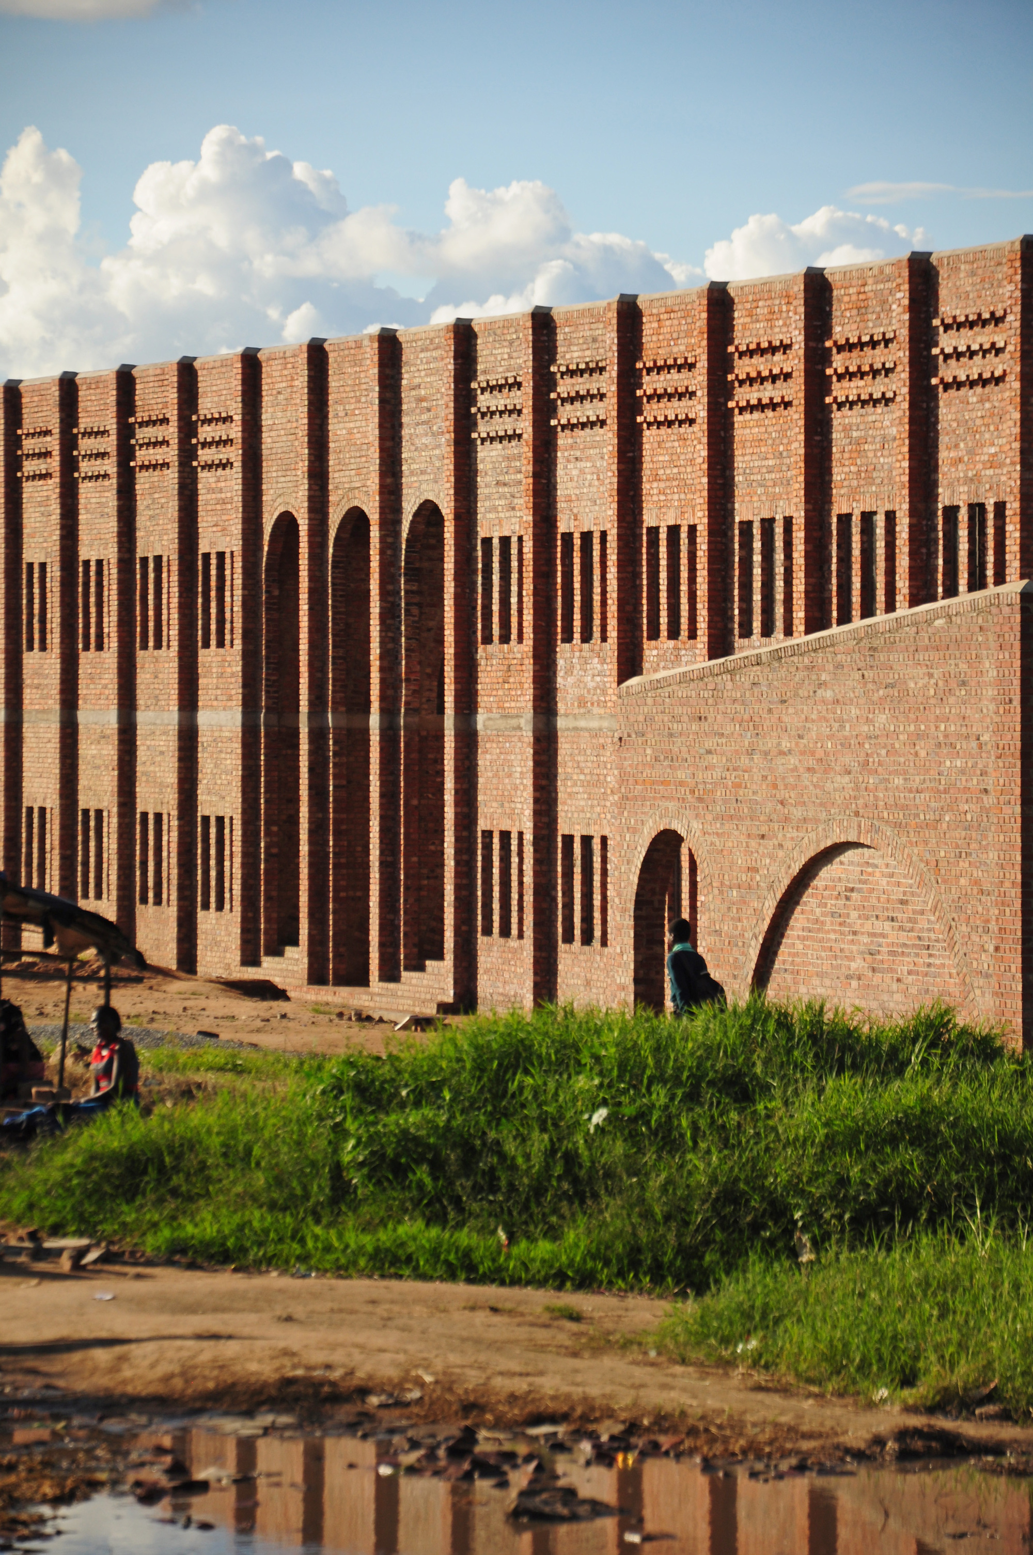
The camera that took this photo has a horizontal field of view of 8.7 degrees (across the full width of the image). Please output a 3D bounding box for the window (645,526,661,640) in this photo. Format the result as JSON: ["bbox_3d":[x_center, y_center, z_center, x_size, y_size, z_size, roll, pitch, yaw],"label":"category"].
[{"bbox_3d":[1.839,-2.481,86.661,0.200,1.450,0.445,0,1,-21],"label":"window"}]

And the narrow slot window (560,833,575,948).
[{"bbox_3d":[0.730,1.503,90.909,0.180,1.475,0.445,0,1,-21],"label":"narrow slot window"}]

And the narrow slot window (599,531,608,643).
[{"bbox_3d":[1.271,-2.550,90.470,0.150,1.500,0.430,0,1,-21],"label":"narrow slot window"}]

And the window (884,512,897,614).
[{"bbox_3d":[4.511,-2.416,79.847,0.150,1.450,0.430,0,1,-21],"label":"window"}]

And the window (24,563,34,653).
[{"bbox_3d":[-8.094,-2.844,113.308,0.180,1.475,0.445,0,1,-21],"label":"window"}]

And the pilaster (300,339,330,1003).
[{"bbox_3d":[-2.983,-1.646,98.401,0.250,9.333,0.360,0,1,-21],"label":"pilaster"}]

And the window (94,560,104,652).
[{"bbox_3d":[-6.774,-2.826,111.142,0.150,1.508,0.430,0,1,-21],"label":"window"}]

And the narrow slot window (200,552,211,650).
[{"bbox_3d":[-4.787,-2.768,106.037,0.150,1.504,0.430,0,1,-21],"label":"narrow slot window"}]

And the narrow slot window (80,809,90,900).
[{"bbox_3d":[-7.046,1.263,111.893,0.150,1.503,0.430,0,1,-21],"label":"narrow slot window"}]

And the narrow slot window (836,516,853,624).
[{"bbox_3d":[4.019,-2.434,81.101,0.200,1.440,0.445,0,1,-21],"label":"narrow slot window"}]

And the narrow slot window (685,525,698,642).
[{"bbox_3d":[2.339,-2.458,85.385,0.200,1.449,0.445,0,1,-21],"label":"narrow slot window"}]

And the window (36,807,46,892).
[{"bbox_3d":[-7.661,1.220,110.936,0.200,1.440,0.445,0,1,-21],"label":"window"}]

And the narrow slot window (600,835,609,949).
[{"bbox_3d":[1.250,1.494,88.241,0.150,1.463,0.430,0,1,-21],"label":"narrow slot window"}]

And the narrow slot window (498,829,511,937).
[{"bbox_3d":[-0.080,1.391,87.541,0.120,1.377,0.419,0,1,-21],"label":"narrow slot window"}]

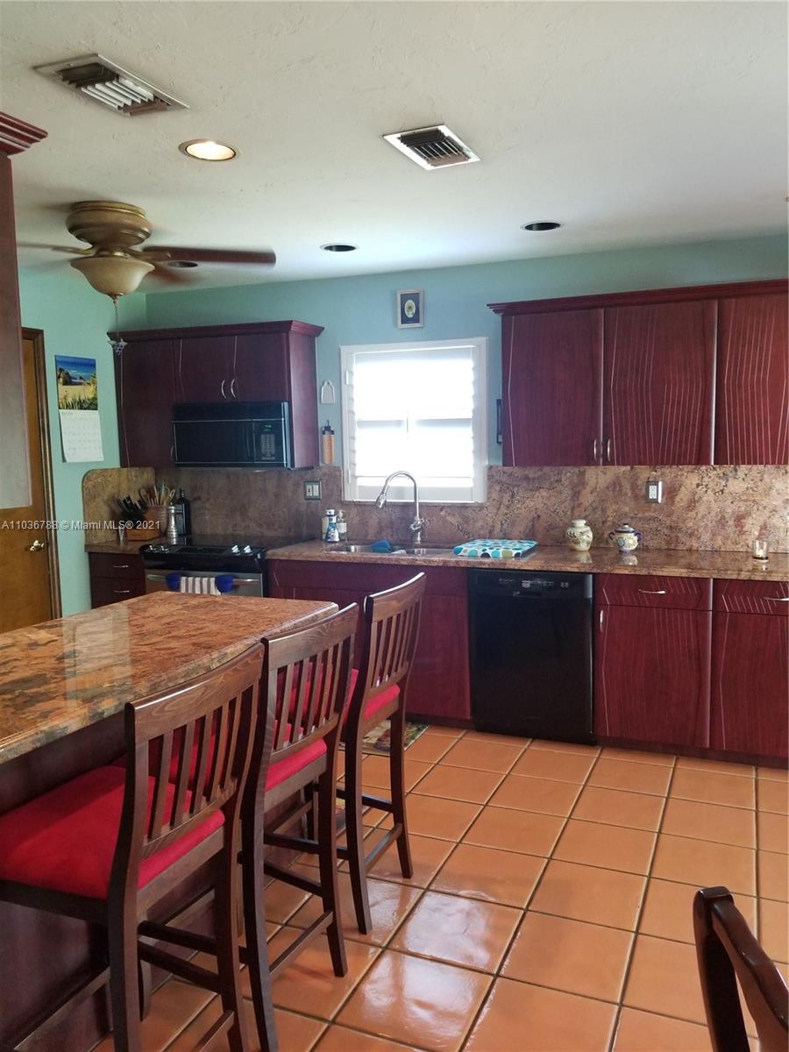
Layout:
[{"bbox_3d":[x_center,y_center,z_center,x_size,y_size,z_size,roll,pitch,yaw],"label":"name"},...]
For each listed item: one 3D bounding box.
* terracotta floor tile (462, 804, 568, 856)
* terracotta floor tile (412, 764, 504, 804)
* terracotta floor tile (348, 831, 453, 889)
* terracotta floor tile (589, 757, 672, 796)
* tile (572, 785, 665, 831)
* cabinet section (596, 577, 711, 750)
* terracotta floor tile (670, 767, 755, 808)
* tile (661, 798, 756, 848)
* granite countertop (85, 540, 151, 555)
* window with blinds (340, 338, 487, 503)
[{"bbox_3d":[0.457,1.150,2.971,0.323,0.012,0.323,1,6,24],"label":"terracotta floor tile"},{"bbox_3d":[0.287,1.113,3.406,0.323,0.012,0.323,1,6,24],"label":"terracotta floor tile"},{"bbox_3d":[0.020,1.176,2.804,0.323,0.012,0.323,1,6,24],"label":"terracotta floor tile"},{"bbox_3d":[1.022,1.093,3.436,0.320,0.012,0.320,1,6,24],"label":"terracotta floor tile"},{"bbox_3d":[0.890,1.123,3.135,0.320,0.012,0.320,1,6,24],"label":"tile"},{"bbox_3d":[1.264,0.572,3.829,0.499,0.760,0.610,1,6,21],"label":"cabinet section"},{"bbox_3d":[1.324,1.100,3.303,0.320,0.012,0.320,1,6,24],"label":"terracotta floor tile"},{"bbox_3d":[1.204,1.140,3.029,0.324,0.015,0.324,1,6,24],"label":"tile"},{"bbox_3d":[-1.588,0.113,5.062,0.410,0.043,0.613,1,6,24],"label":"granite countertop"},{"bbox_3d":[0.100,-0.590,4.555,0.891,0.911,0.075,1,6,24],"label":"window with blinds"}]

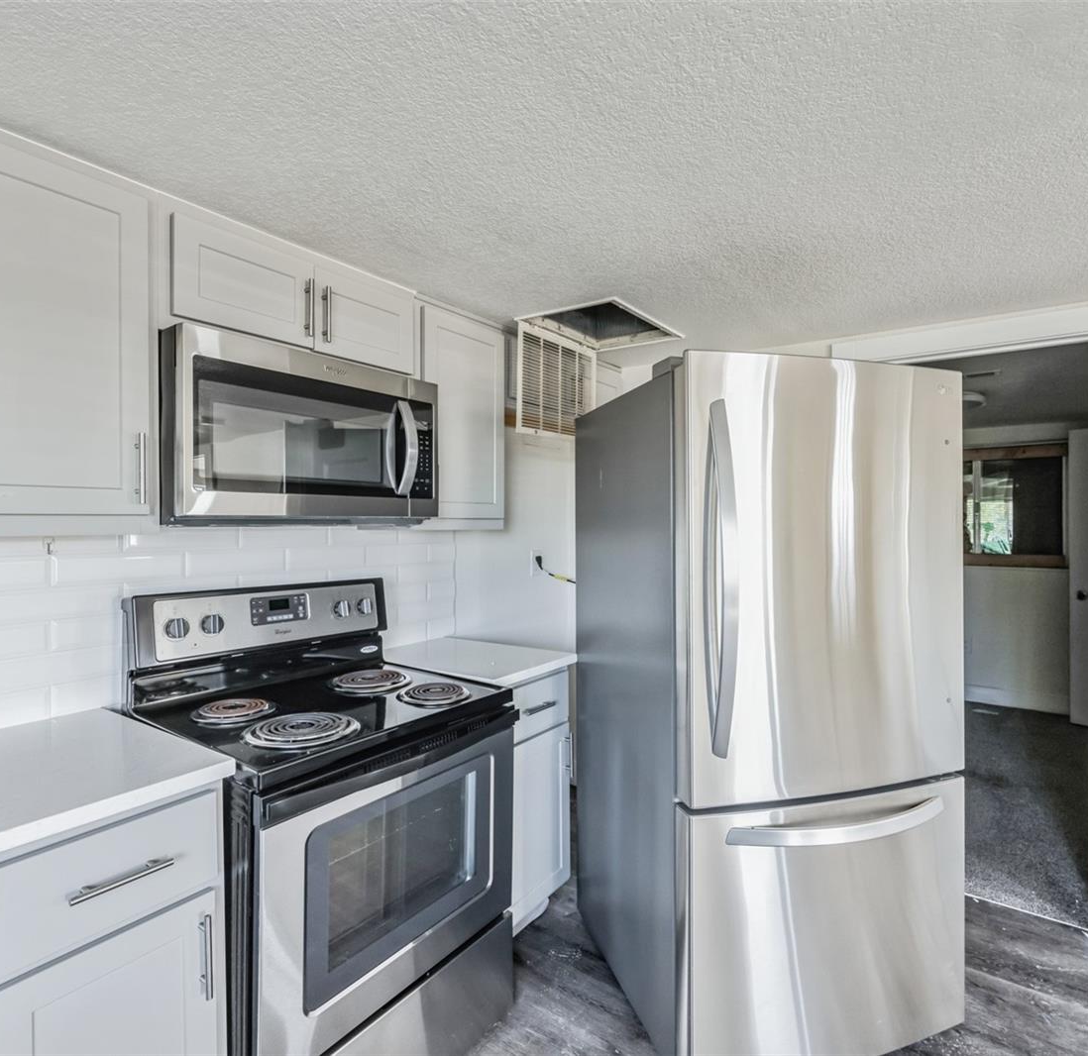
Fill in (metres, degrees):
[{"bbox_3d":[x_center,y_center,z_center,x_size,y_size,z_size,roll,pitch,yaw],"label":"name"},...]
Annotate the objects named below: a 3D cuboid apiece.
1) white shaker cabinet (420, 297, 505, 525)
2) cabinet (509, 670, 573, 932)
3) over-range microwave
[{"bbox_3d":[-0.405,-0.368,2.260,0.328,0.750,0.445,-1,0,35],"label":"white shaker cabinet"},{"bbox_3d":[-0.280,0.902,2.156,0.630,0.857,0.403,-1,0,35],"label":"cabinet"},{"bbox_3d":[-0.720,-0.224,1.741,0.415,0.435,0.760,-1,0,35],"label":"over-range microwave"}]

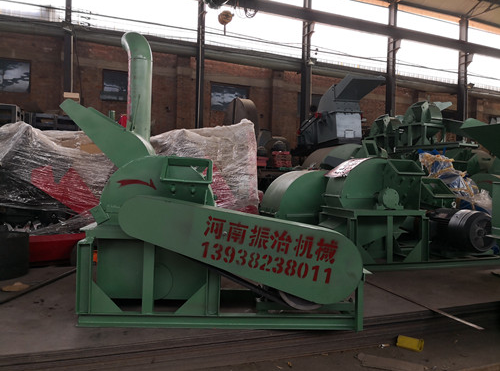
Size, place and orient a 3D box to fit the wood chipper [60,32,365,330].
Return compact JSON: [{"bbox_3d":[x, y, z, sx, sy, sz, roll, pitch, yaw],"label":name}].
[{"bbox_3d":[-0.348,-0.148,2.907,2.220,2.175,0.860,1,-1,-1],"label":"wood chipper"}]

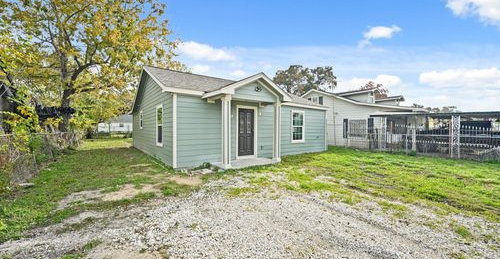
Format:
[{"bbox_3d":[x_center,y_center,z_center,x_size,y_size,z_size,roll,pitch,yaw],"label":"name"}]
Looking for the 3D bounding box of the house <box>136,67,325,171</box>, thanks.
[{"bbox_3d":[-1.812,-0.995,13.573,9.976,4.794,12.291,0,0,-37],"label":"house"}]

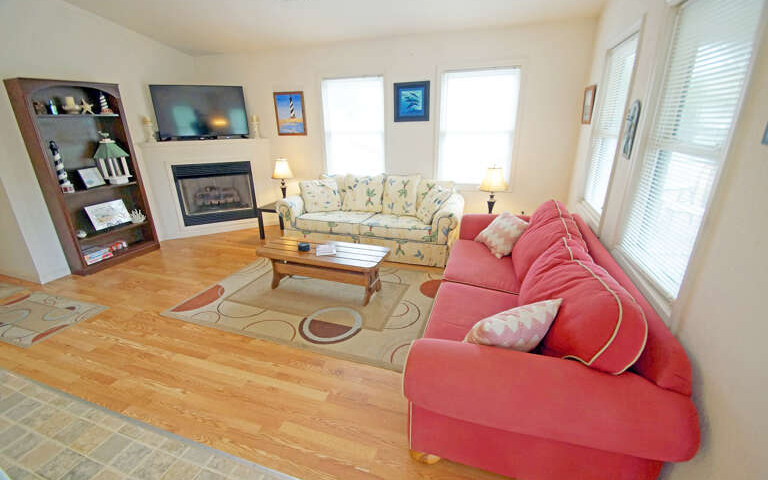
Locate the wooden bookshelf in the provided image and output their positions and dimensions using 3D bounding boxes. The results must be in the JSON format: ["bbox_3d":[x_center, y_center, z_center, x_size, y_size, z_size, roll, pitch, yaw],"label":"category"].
[{"bbox_3d":[-3.205,-0.674,3.557,0.240,1.920,0.870,6,20,18],"label":"wooden bookshelf"}]

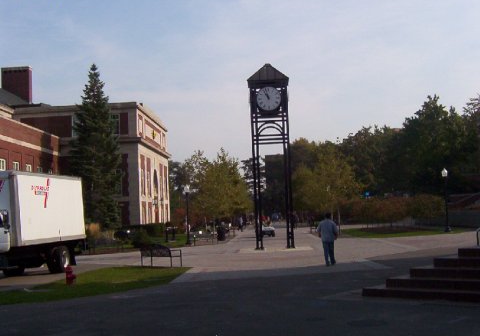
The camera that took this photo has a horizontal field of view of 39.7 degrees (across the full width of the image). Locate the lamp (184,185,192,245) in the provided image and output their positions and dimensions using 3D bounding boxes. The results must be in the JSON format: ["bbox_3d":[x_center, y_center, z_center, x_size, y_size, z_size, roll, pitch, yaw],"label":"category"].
[{"bbox_3d":[-3.537,3.124,44.892,0.450,4.050,0.450,-2,-4,0],"label":"lamp"}]

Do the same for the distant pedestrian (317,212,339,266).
[{"bbox_3d":[2.915,2.376,22.125,0.640,1.730,0.400,-2,-4,3],"label":"distant pedestrian"}]

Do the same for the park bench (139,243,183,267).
[{"bbox_3d":[-2.880,3.215,24.475,1.500,0.830,0.620,-5,-5,36],"label":"park bench"}]

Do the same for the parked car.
[{"bbox_3d":[2.199,5.011,56.039,1.650,1.500,3.700,-2,-4,2],"label":"parked car"}]

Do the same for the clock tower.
[{"bbox_3d":[1.687,-0.555,35.341,2.100,9.600,2.100,-2,-4,3],"label":"clock tower"}]

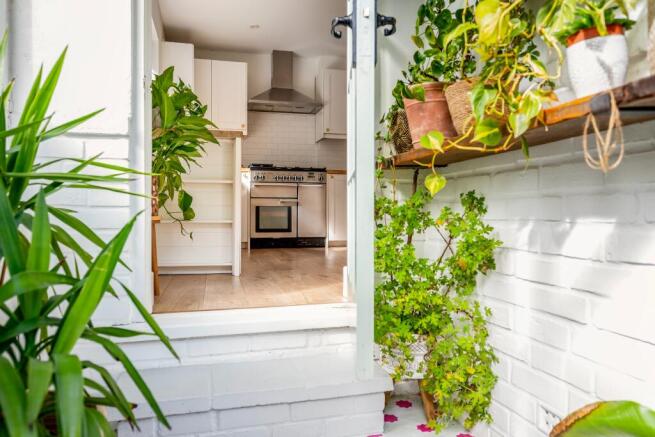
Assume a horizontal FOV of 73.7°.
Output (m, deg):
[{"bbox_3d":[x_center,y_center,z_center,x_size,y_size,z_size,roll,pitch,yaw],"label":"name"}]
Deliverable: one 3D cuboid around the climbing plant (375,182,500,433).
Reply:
[{"bbox_3d":[0.335,0.260,1.460,0.390,0.750,0.350,0,0,-13],"label":"climbing plant"}]

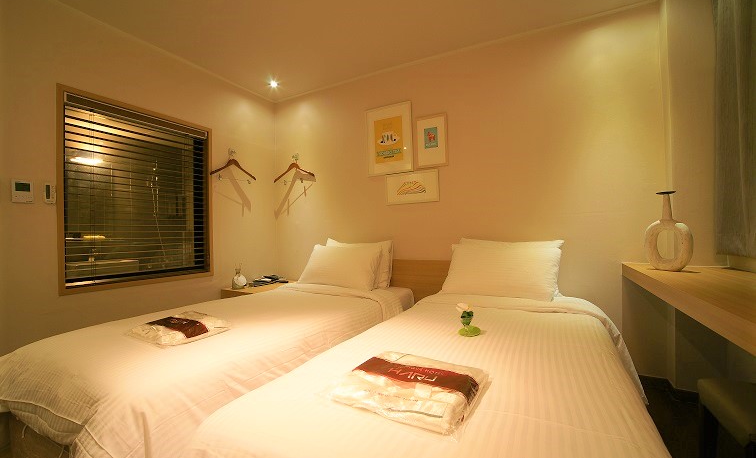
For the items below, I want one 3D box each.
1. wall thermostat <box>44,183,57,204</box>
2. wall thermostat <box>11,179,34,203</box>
[{"bbox_3d":[-1.791,-0.193,1.839,0.024,0.110,0.045,-1,0,26],"label":"wall thermostat"},{"bbox_3d":[-1.838,-0.193,1.742,0.024,0.120,0.082,-1,0,26],"label":"wall thermostat"}]

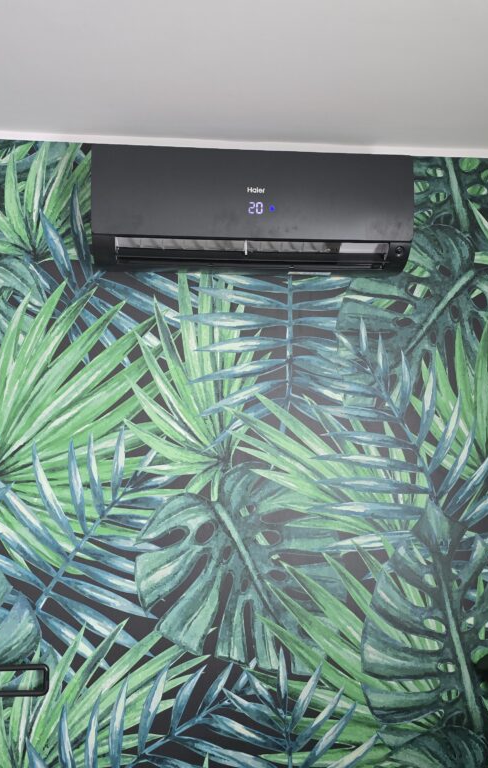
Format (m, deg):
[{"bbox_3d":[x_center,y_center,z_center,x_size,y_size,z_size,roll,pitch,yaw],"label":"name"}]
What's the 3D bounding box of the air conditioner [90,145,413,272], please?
[{"bbox_3d":[0.023,-0.472,1.925,0.868,0.300,0.203,1,-5,-5],"label":"air conditioner"}]

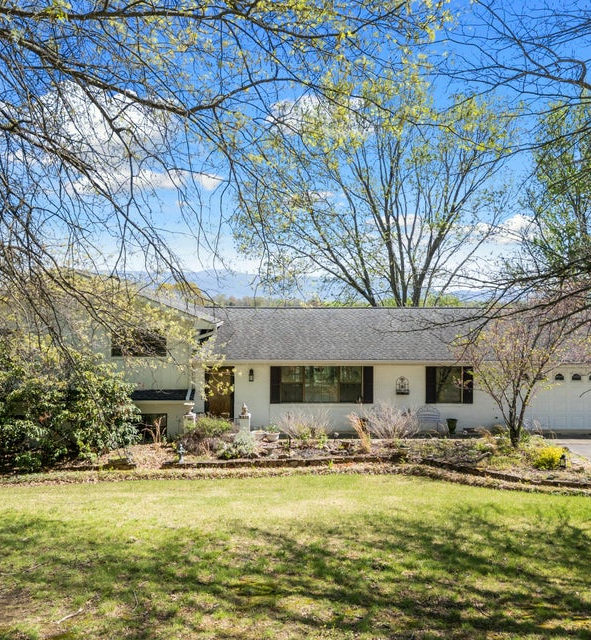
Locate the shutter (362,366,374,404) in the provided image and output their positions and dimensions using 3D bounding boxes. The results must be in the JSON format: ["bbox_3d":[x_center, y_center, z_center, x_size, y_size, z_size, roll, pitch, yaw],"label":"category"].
[{"bbox_3d":[2.514,2.256,20.400,0.360,1.290,0.045,0,0,0],"label":"shutter"}]

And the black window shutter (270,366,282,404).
[{"bbox_3d":[-0.683,2.256,20.400,0.360,1.290,0.045,0,0,0],"label":"black window shutter"}]

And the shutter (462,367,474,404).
[{"bbox_3d":[5.956,2.256,20.400,0.360,1.290,0.045,0,0,0],"label":"shutter"}]

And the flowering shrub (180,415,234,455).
[{"bbox_3d":[-2.600,3.280,17.200,1.550,1.080,1.350,0,0,0],"label":"flowering shrub"}]

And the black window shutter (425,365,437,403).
[{"bbox_3d":[4.690,2.256,20.400,0.360,1.290,0.045,0,0,0],"label":"black window shutter"}]

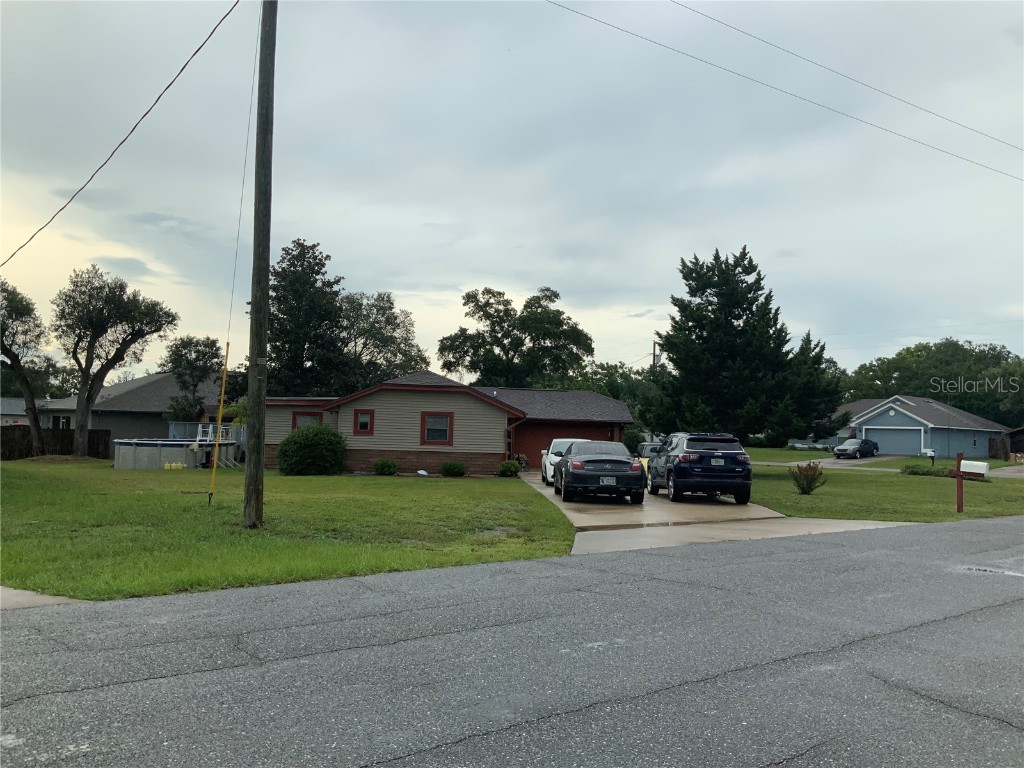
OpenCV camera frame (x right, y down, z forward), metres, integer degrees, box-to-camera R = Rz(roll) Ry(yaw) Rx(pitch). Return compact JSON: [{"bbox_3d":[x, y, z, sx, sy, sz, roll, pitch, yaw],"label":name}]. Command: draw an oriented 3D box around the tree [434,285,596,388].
[{"bbox_3d":[0.321,-0.747,56.148,10.300,11.100,10.000,2,-3,0],"label":"tree"}]

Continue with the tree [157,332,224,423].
[{"bbox_3d":[-17.613,0.810,47.000,3.500,6.600,3.400,2,-4,-5],"label":"tree"}]

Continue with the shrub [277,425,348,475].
[{"bbox_3d":[-6.801,2.203,29.100,2.350,1.720,2.200,2,-4,-5],"label":"shrub"}]

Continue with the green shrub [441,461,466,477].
[{"bbox_3d":[-2.106,2.991,30.572,0.880,0.570,0.800,2,-3,0],"label":"green shrub"}]

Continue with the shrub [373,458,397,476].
[{"bbox_3d":[-4.394,2.849,29.800,0.880,0.640,0.840,2,-4,-5],"label":"shrub"}]

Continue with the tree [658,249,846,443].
[{"bbox_3d":[9.781,-0.944,35.138,8.000,9.350,7.800,2,-3,0],"label":"tree"}]

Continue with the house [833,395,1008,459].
[{"bbox_3d":[36.399,4.057,82.068,16.200,5.400,14.300,5,-5,-42],"label":"house"}]

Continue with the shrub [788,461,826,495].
[{"bbox_3d":[7.883,2.459,22.807,1.020,0.920,0.950,2,-3,0],"label":"shrub"}]

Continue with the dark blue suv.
[{"bbox_3d":[4.580,2.061,21.600,1.840,1.640,4.400,2,-4,-3],"label":"dark blue suv"}]

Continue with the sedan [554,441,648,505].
[{"bbox_3d":[2.011,2.035,20.137,1.830,1.360,4.520,2,-3,0],"label":"sedan"}]

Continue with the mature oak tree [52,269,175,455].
[{"bbox_3d":[-20.567,-1.073,44.500,6.500,9.900,6.000,2,-4,-5],"label":"mature oak tree"}]

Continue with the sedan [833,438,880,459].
[{"bbox_3d":[27.216,5.075,67.864,4.750,1.470,1.820,5,-5,-42],"label":"sedan"}]

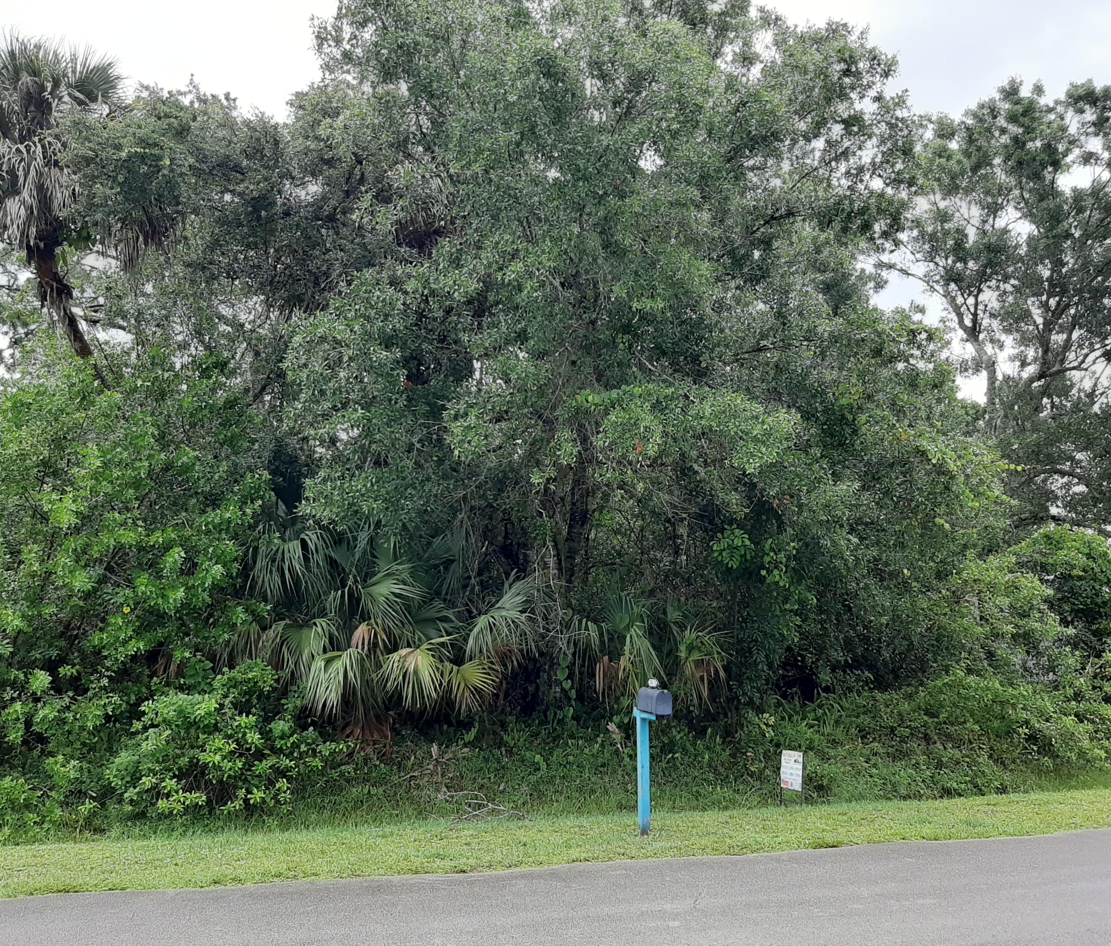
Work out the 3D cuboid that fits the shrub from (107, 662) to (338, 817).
[{"bbox_3d":[-3.486,2.717,10.050,2.150,1.520,1.700,4,-11,-15],"label":"shrub"}]

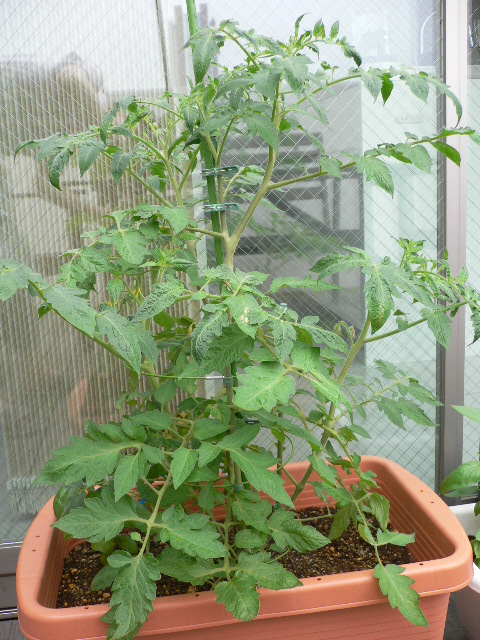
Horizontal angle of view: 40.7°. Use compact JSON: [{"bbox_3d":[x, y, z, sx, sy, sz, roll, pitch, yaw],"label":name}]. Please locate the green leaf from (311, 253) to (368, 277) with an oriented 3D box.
[{"bbox_3d":[0.148,-0.083,0.970,0.087,0.018,0.036,-7,55,-10],"label":"green leaf"}]

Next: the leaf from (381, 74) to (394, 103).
[{"bbox_3d":[0.223,-0.351,0.980,0.020,0.048,0.008,5,-10,-5],"label":"leaf"}]

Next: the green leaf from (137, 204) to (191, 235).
[{"bbox_3d":[-0.109,-0.144,0.925,0.072,0.036,0.040,-3,10,0],"label":"green leaf"}]

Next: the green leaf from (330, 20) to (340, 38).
[{"bbox_3d":[0.140,-0.426,0.950,0.012,0.028,0.005,21,0,-28],"label":"green leaf"}]

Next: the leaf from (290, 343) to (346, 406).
[{"bbox_3d":[0.106,0.071,0.836,0.049,0.018,0.109,-22,57,-32],"label":"leaf"}]

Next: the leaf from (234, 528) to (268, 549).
[{"bbox_3d":[0.017,0.321,0.950,0.046,0.010,0.029,9,43,6],"label":"leaf"}]

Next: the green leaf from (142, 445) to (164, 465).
[{"bbox_3d":[-0.119,0.187,0.893,0.039,0.014,0.027,37,43,8],"label":"green leaf"}]

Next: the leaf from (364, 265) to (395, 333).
[{"bbox_3d":[0.200,-0.031,0.928,0.043,0.101,0.032,3,-15,13],"label":"leaf"}]

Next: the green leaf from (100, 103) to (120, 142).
[{"bbox_3d":[-0.190,-0.290,0.950,0.012,0.065,0.023,24,-17,-39],"label":"green leaf"}]

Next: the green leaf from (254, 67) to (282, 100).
[{"bbox_3d":[0.037,-0.315,0.872,0.036,0.058,0.012,0,-23,13],"label":"green leaf"}]

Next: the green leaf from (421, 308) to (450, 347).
[{"bbox_3d":[0.298,0.013,0.965,0.037,0.068,0.018,-17,-23,8],"label":"green leaf"}]

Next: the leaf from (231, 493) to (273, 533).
[{"bbox_3d":[0.024,0.270,0.905,0.068,0.013,0.050,39,58,21],"label":"leaf"}]

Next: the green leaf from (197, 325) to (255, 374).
[{"bbox_3d":[-0.023,0.043,0.912,0.107,0.046,0.024,-35,-20,-8],"label":"green leaf"}]

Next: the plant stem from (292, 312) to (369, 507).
[{"bbox_3d":[0.146,0.151,1.065,0.028,0.332,0.026,21,9,0],"label":"plant stem"}]

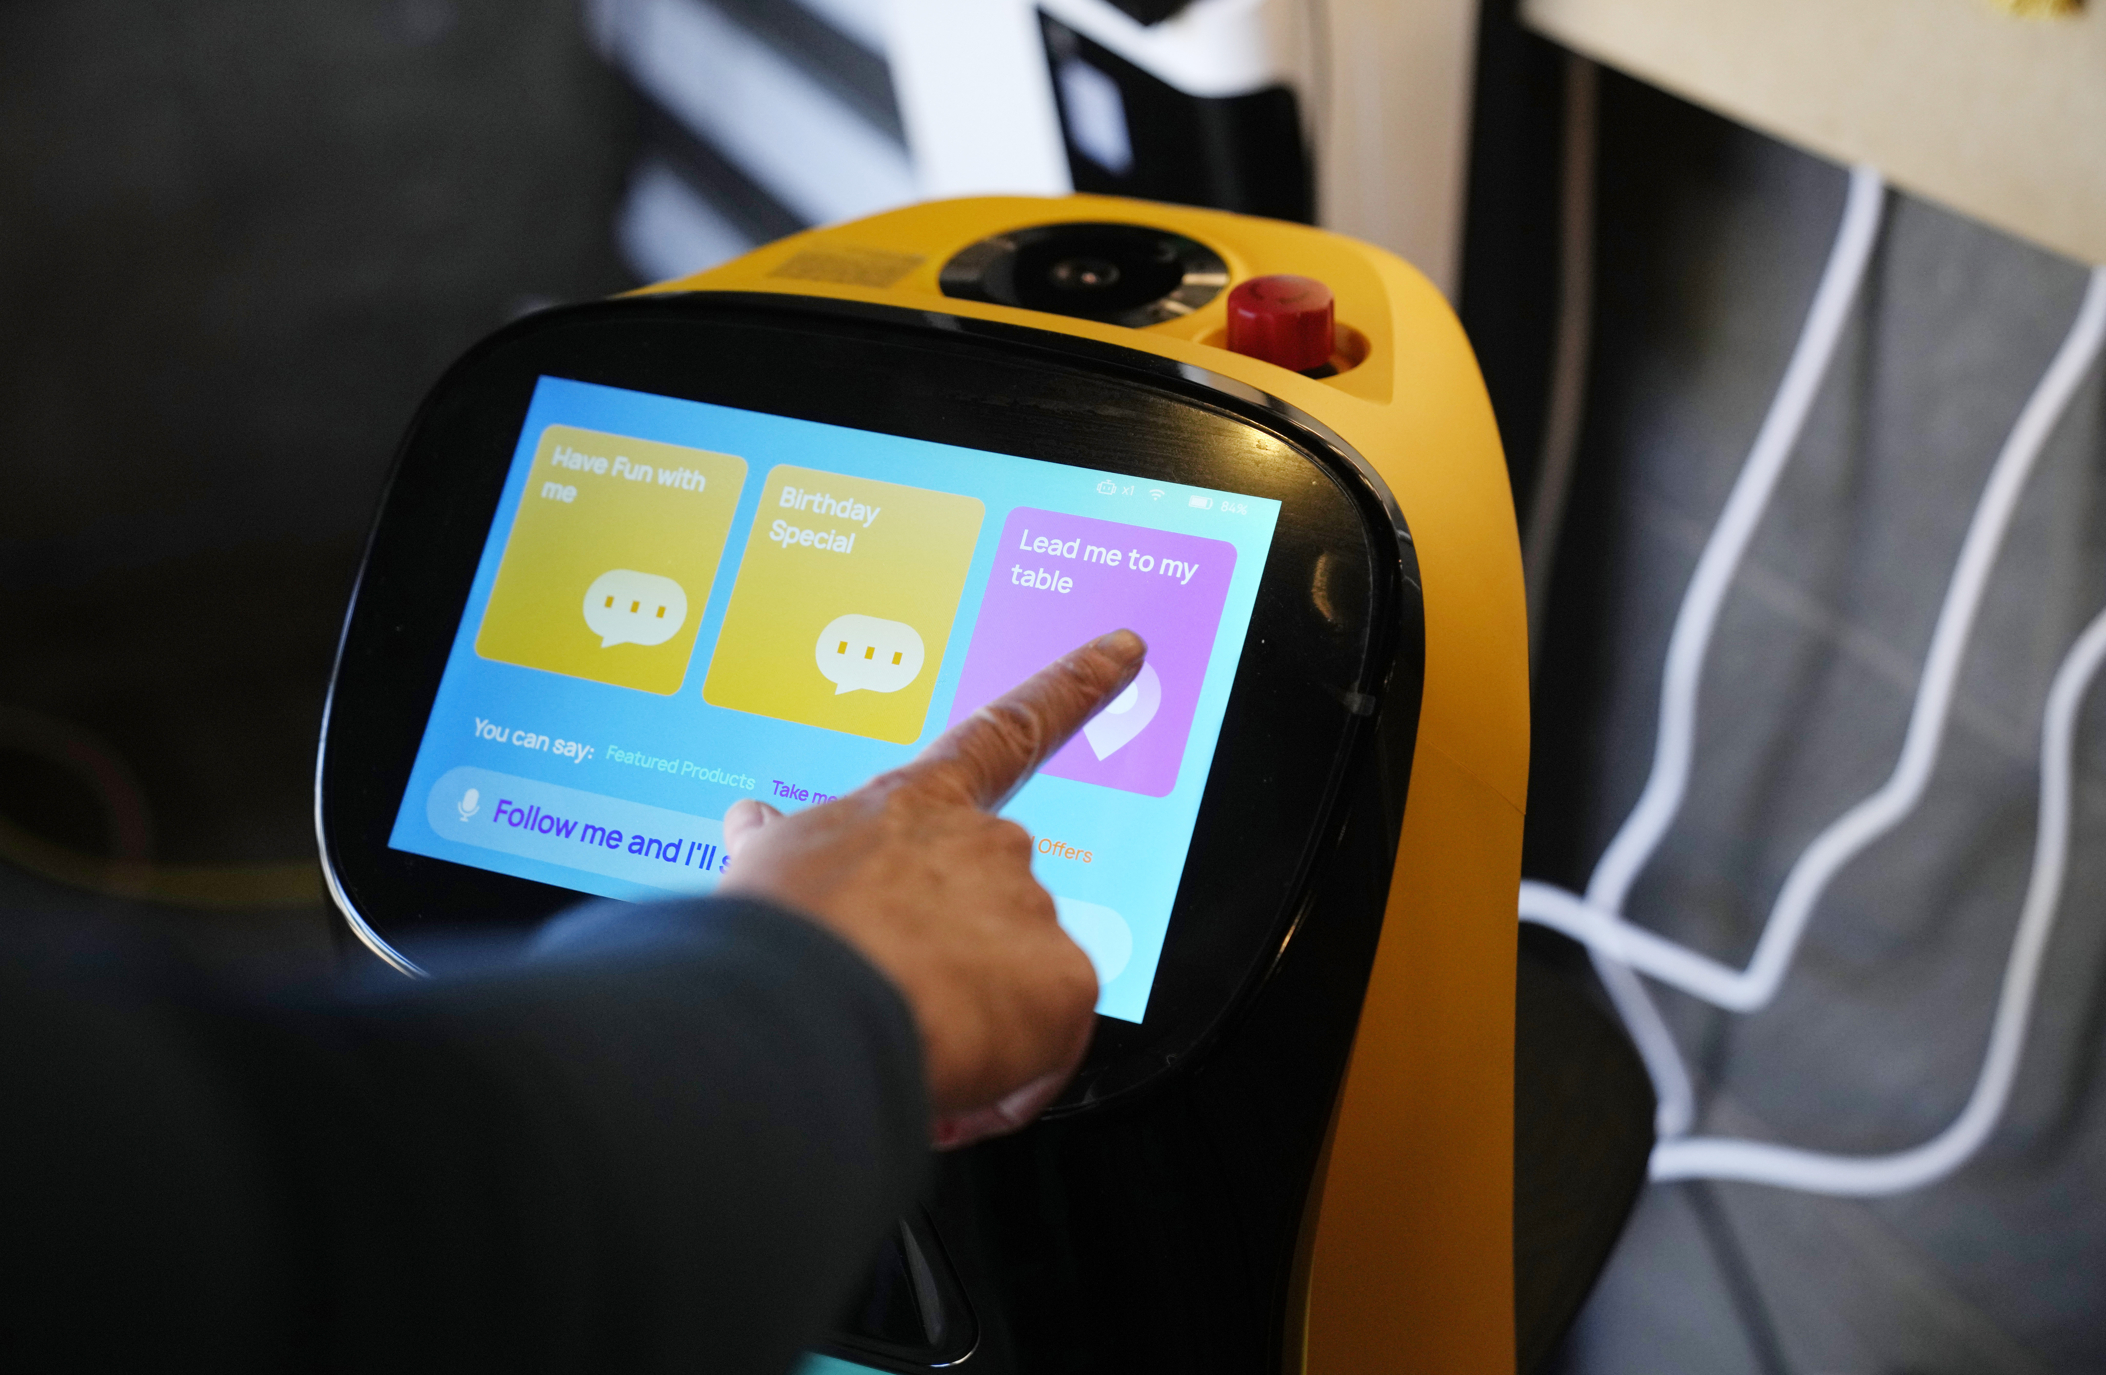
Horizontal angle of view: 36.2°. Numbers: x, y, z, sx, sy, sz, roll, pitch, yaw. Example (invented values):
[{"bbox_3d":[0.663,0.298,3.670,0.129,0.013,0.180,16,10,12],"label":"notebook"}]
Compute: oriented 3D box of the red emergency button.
[{"bbox_3d":[0.063,-0.100,0.884,0.029,0.018,0.029,-1,30,1],"label":"red emergency button"}]

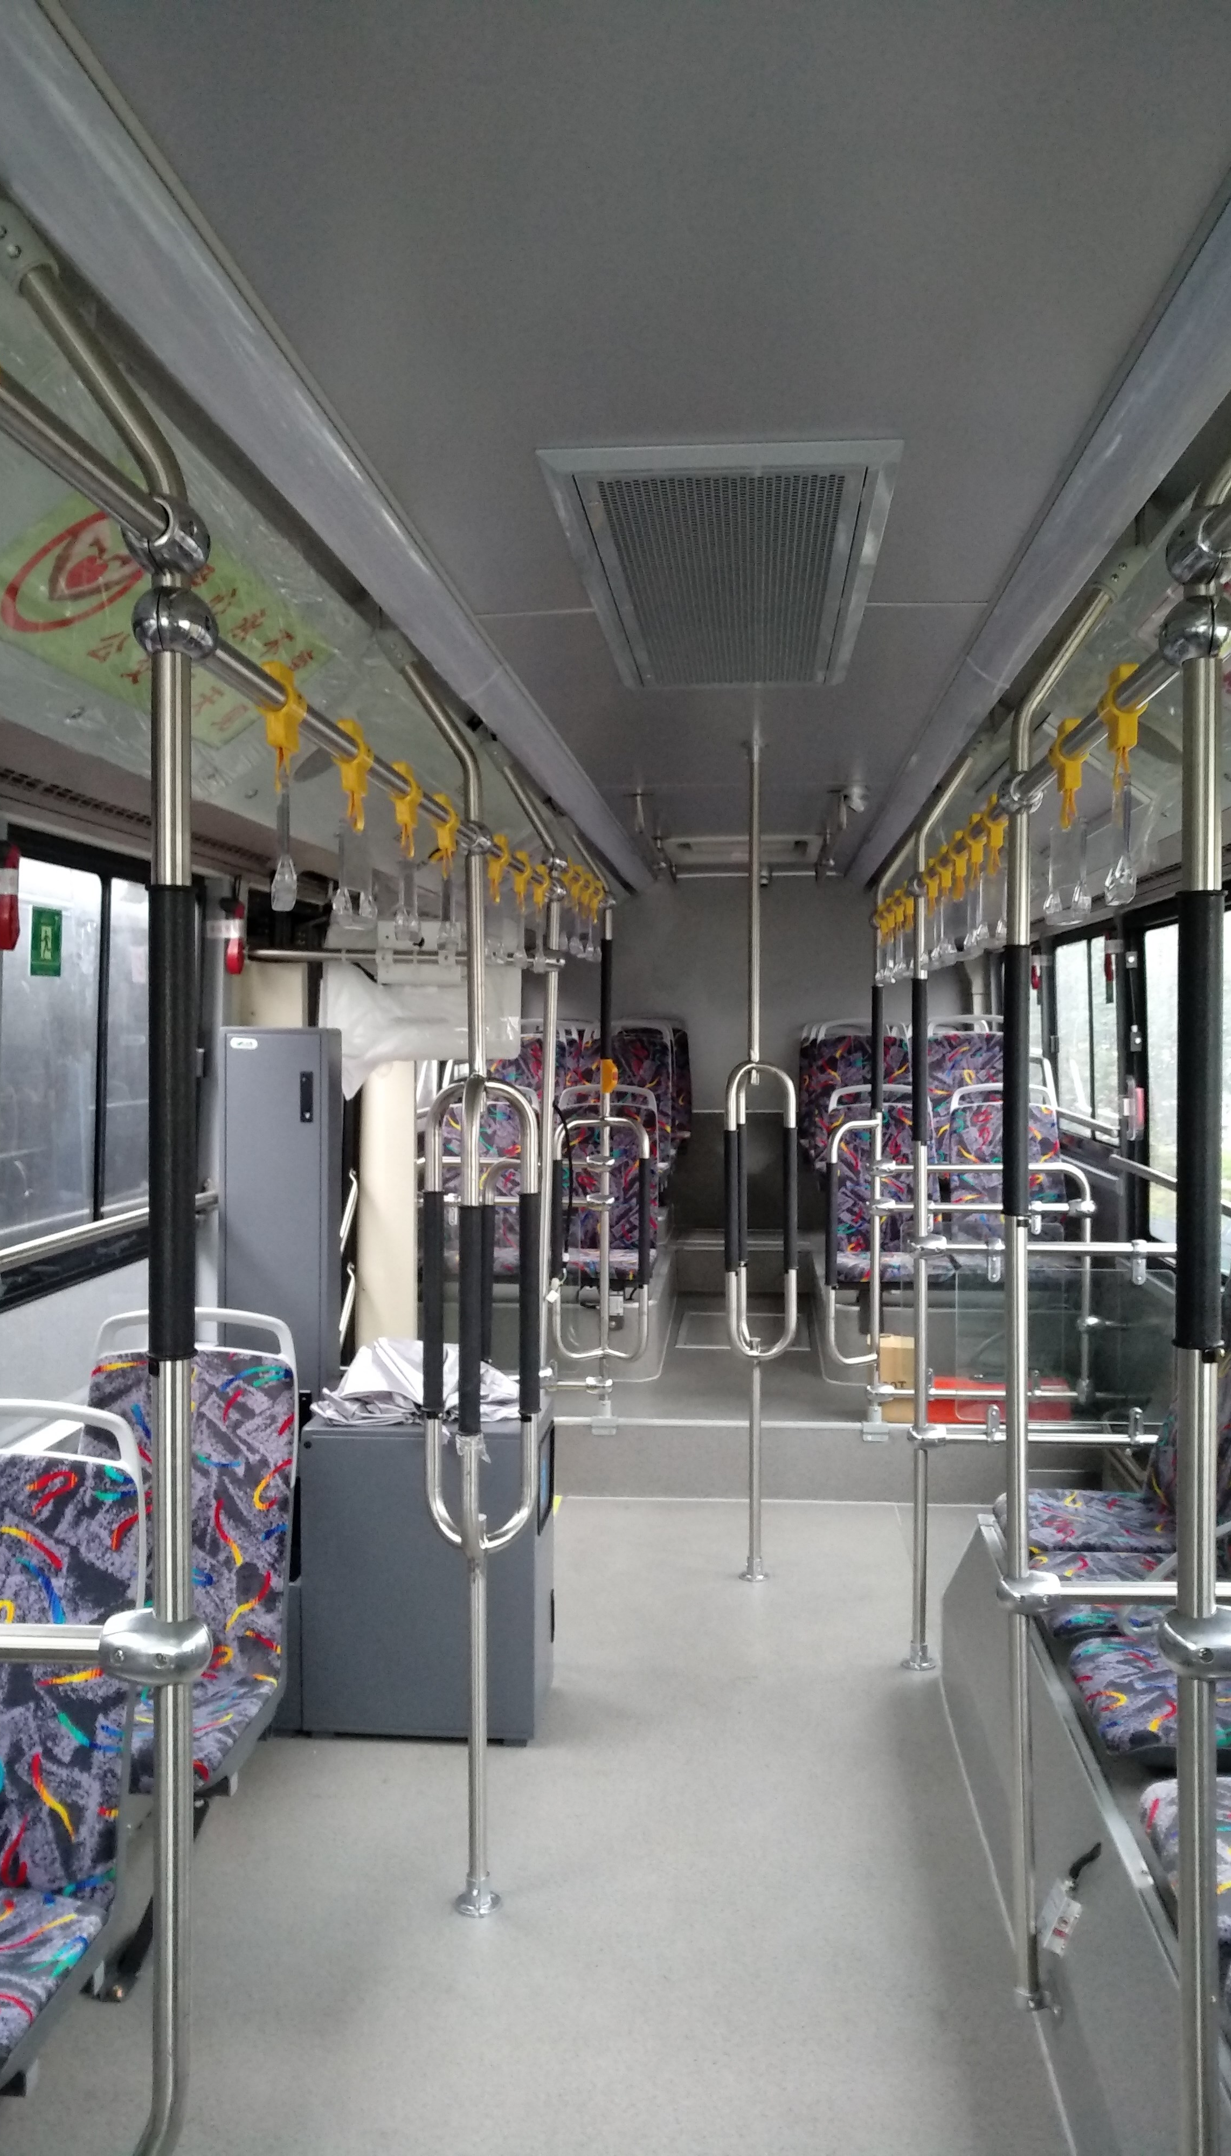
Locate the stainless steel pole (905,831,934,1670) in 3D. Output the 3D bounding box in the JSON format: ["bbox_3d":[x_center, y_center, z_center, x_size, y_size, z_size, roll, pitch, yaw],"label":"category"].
[{"bbox_3d":[0.760,0.432,3.426,0.076,2.091,0.075,0,2,6],"label":"stainless steel pole"}]

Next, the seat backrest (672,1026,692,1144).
[{"bbox_3d":[0.201,0.003,7.292,0.410,0.620,0.100,0,-9,6],"label":"seat backrest"}]

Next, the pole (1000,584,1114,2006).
[{"bbox_3d":[0.724,0.355,2.248,0.176,2.326,0.075,0,2,6],"label":"pole"}]

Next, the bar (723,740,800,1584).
[{"bbox_3d":[0.423,0.243,3.957,0.219,2.420,0.215,0,2,6],"label":"bar"}]

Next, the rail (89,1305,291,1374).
[{"bbox_3d":[-0.799,0.492,2.600,0.380,0.120,0.050,0,-9,6],"label":"rail"}]

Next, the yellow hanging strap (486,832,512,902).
[{"bbox_3d":[-0.231,-0.416,2.720,0.043,0.134,0.043,0,2,6],"label":"yellow hanging strap"}]

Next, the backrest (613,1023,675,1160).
[{"bbox_3d":[0.063,0.074,5.792,0.410,0.620,0.100,0,-9,6],"label":"backrest"}]

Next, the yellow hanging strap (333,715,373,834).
[{"bbox_3d":[-0.328,-0.378,1.715,0.043,0.134,0.043,0,2,6],"label":"yellow hanging strap"}]

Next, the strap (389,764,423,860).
[{"bbox_3d":[-0.303,-0.389,1.990,0.043,0.134,0.043,0,2,6],"label":"strap"}]

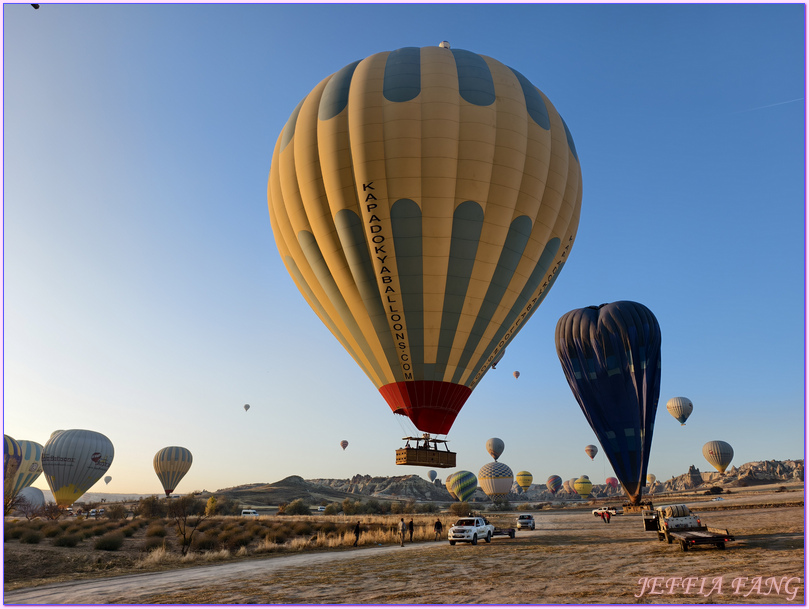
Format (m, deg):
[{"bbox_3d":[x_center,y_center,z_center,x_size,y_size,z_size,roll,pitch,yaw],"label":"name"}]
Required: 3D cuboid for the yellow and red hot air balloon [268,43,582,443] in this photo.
[{"bbox_3d":[1.760,-5.400,47.500,27.300,32.730,27.300,-1,-20,2],"label":"yellow and red hot air balloon"}]

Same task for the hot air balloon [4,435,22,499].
[{"bbox_3d":[-145.000,57.610,183.260,23.000,28.060,23.000,0,-20,0],"label":"hot air balloon"}]

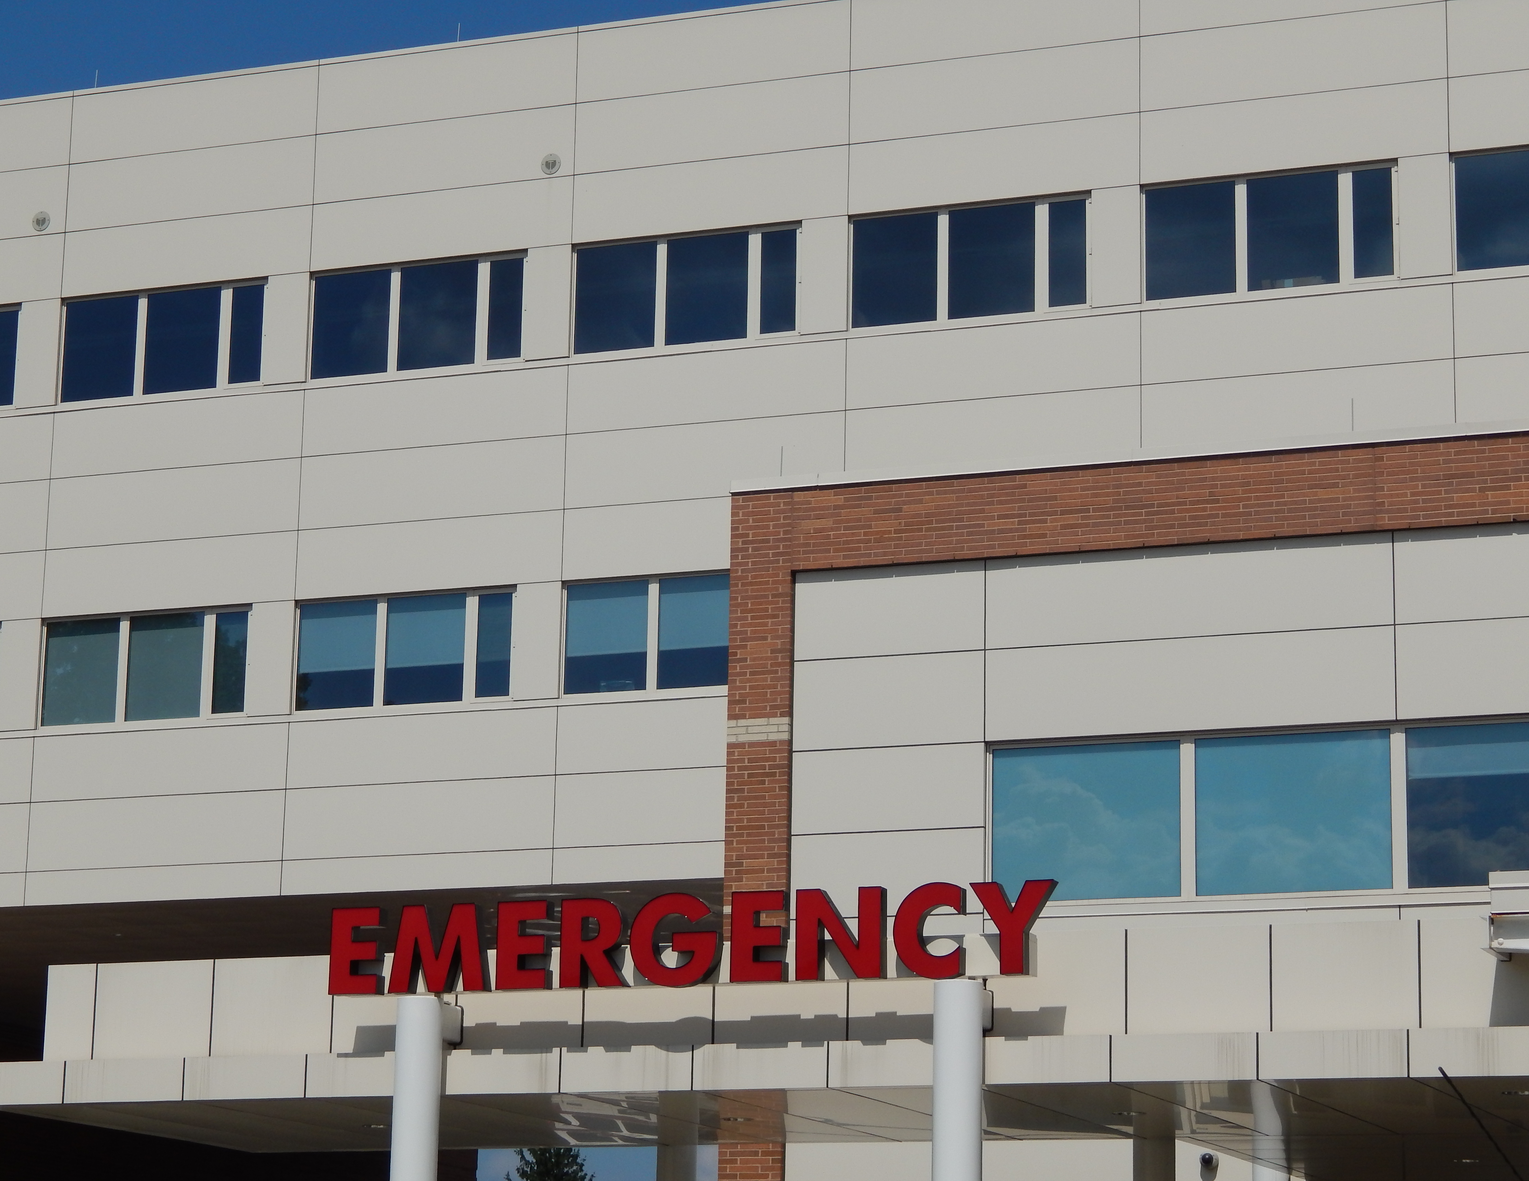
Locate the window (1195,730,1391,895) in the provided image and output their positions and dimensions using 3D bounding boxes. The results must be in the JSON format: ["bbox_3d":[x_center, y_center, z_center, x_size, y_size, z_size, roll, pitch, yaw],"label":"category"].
[{"bbox_3d":[4.718,1.990,34.825,1.777,1.428,0.100,-4,-14,21],"label":"window"}]

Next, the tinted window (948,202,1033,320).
[{"bbox_3d":[2.818,-4.070,48.565,1.114,1.422,0.100,-4,-14,21],"label":"tinted window"}]

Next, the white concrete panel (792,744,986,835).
[{"bbox_3d":[1.154,1.846,36.090,1.890,0.776,0.120,-4,-14,21],"label":"white concrete panel"}]

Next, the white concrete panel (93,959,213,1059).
[{"bbox_3d":[-5.195,3.619,33.450,1.147,0.870,0.100,-4,-14,21],"label":"white concrete panel"}]

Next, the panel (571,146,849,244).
[{"bbox_3d":[-0.682,-5.043,50.132,3.790,0.925,0.120,-4,-14,21],"label":"panel"}]

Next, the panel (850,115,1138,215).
[{"bbox_3d":[2.871,-5.308,48.951,3.821,0.940,0.100,-4,-14,21],"label":"panel"}]

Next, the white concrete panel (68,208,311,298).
[{"bbox_3d":[-7.784,-4.556,52.871,3.800,0.930,0.100,-4,-14,21],"label":"white concrete panel"}]

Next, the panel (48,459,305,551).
[{"bbox_3d":[-7.843,-1.126,52.080,3.790,0.973,0.120,-4,-14,21],"label":"panel"}]

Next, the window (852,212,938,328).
[{"bbox_3d":[1.632,-3.989,48.757,1.115,1.407,0.060,-4,-14,21],"label":"window"}]

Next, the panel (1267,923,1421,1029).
[{"bbox_3d":[3.873,2.571,26.019,0.999,0.711,0.100,-4,-14,21],"label":"panel"}]

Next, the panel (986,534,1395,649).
[{"bbox_3d":[3.826,0.024,35.341,3.796,0.845,0.100,-4,-14,21],"label":"panel"}]

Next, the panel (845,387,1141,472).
[{"bbox_3d":[2.807,-1.870,48.163,3.821,0.992,0.100,-4,-14,21],"label":"panel"}]

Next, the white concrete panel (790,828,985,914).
[{"bbox_3d":[1.113,2.547,35.034,1.816,0.753,0.100,-4,-14,21],"label":"white concrete panel"}]

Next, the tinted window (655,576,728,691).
[{"bbox_3d":[-0.793,0.521,49.273,1.151,1.433,0.080,-4,-14,21],"label":"tinted window"}]

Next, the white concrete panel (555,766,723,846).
[{"bbox_3d":[-0.845,2.678,48.729,3.838,0.937,0.100,-4,-14,21],"label":"white concrete panel"}]

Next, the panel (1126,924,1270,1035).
[{"bbox_3d":[3.269,2.949,29.347,1.094,0.834,0.100,-4,-14,21],"label":"panel"}]

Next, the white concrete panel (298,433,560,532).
[{"bbox_3d":[-4.190,-1.342,49.424,3.698,0.944,0.100,-4,-14,21],"label":"white concrete panel"}]

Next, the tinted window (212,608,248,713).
[{"bbox_3d":[-6.800,0.933,50.008,0.460,1.313,0.080,-4,-14,21],"label":"tinted window"}]

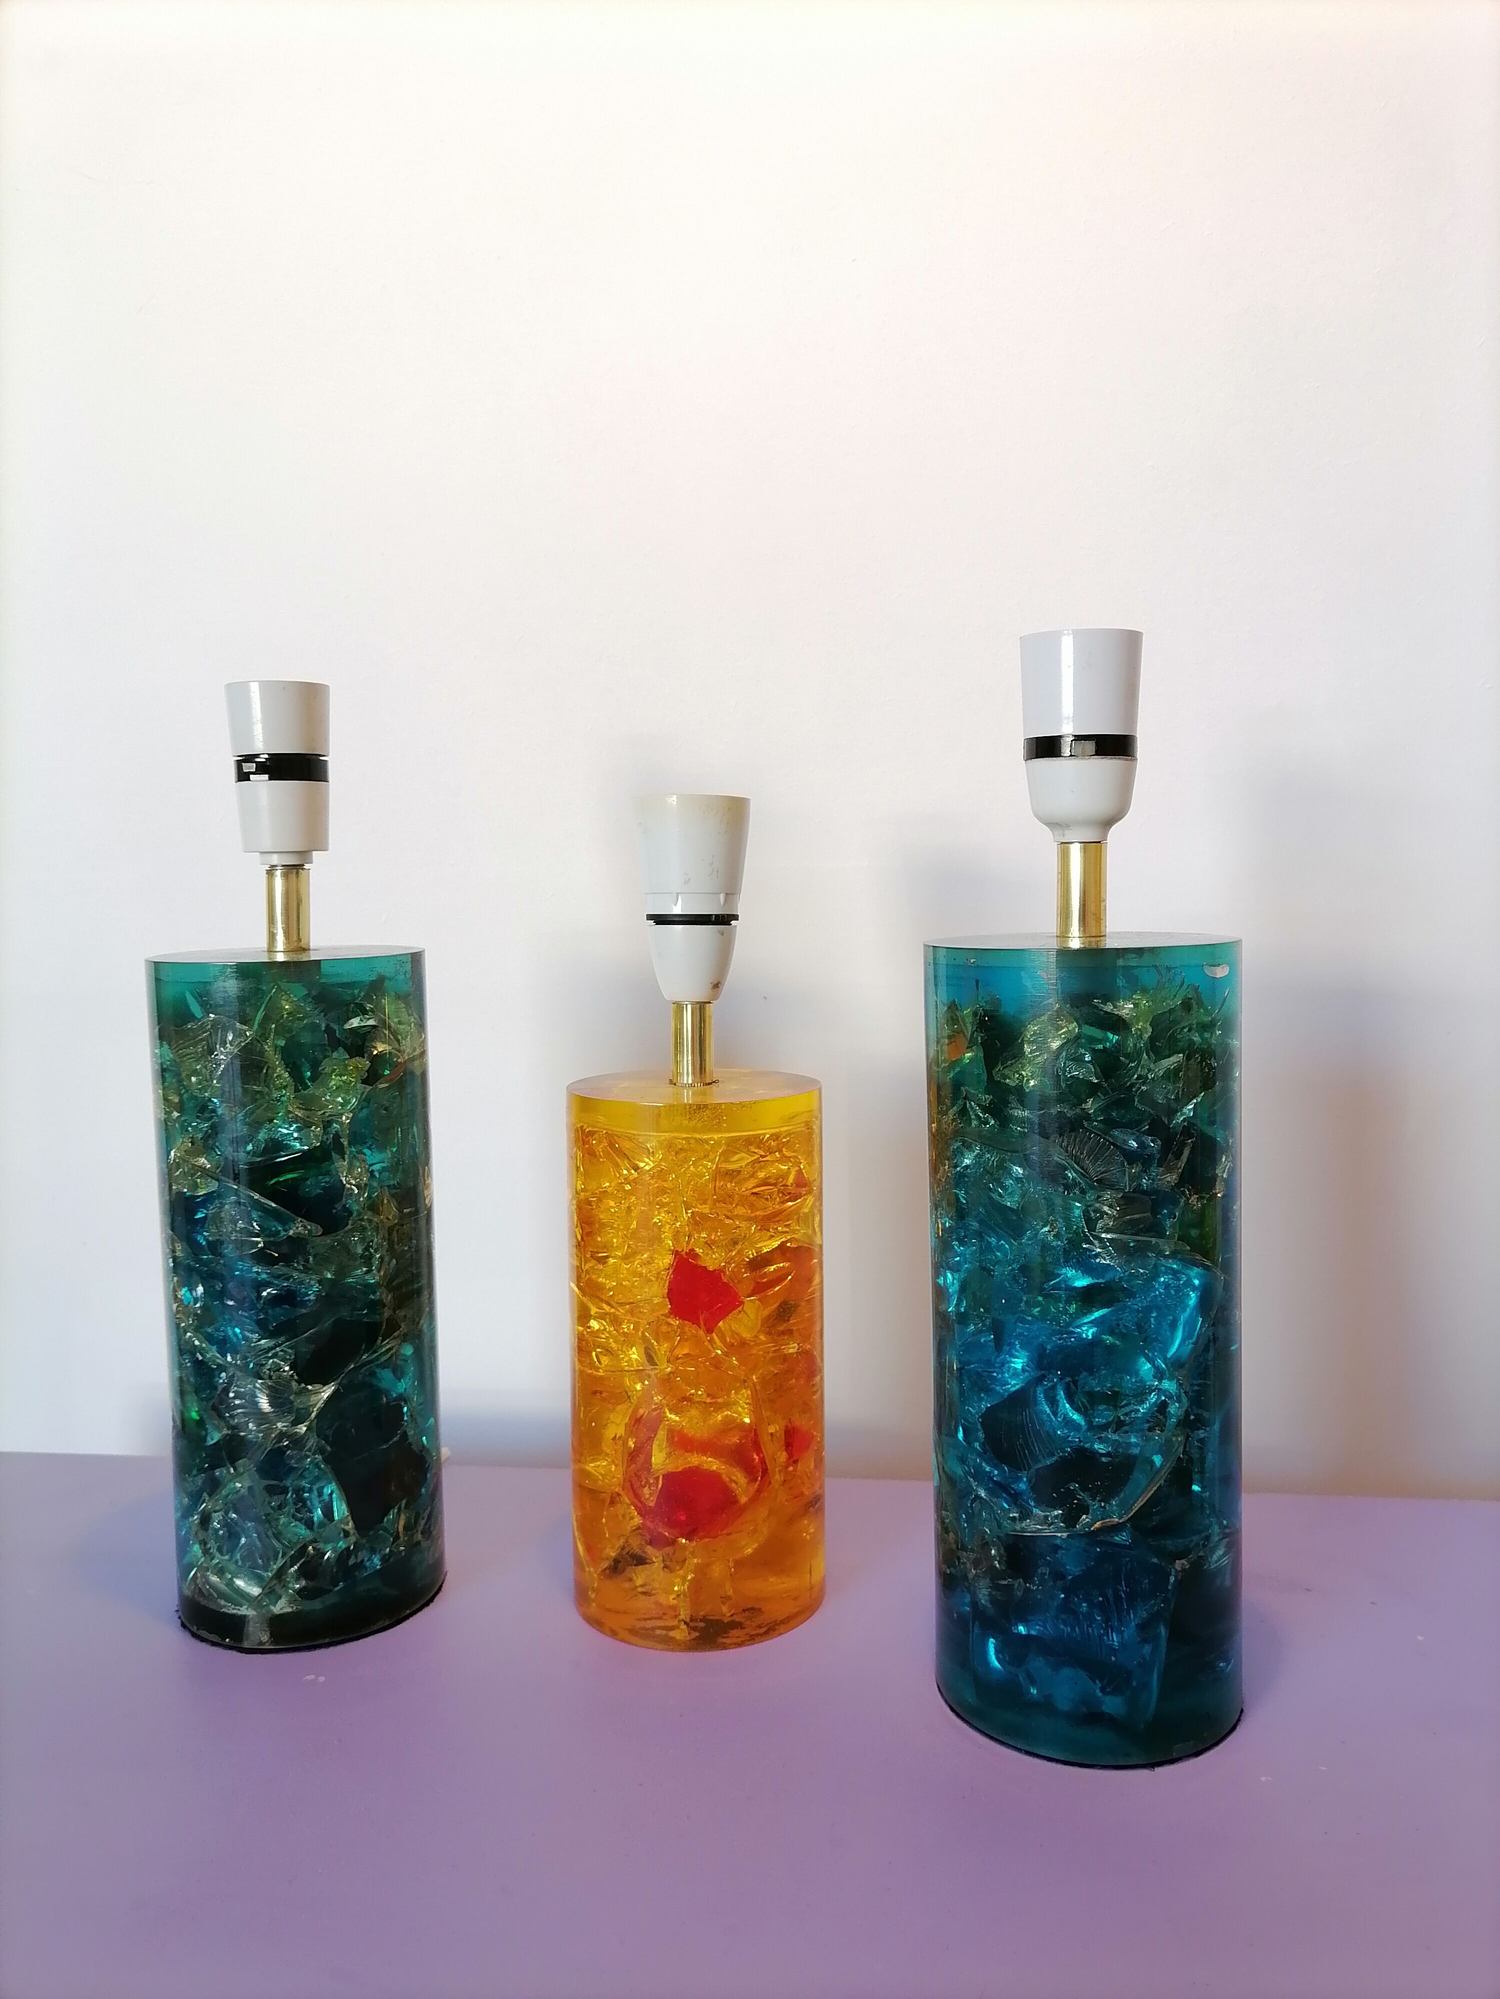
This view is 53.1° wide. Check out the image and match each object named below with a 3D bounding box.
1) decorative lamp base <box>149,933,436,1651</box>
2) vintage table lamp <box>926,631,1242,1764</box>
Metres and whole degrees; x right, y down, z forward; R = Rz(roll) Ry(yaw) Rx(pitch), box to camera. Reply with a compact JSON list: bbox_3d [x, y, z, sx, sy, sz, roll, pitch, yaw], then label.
[{"bbox_3d":[-0.173,0.107,0.581,0.102,0.250,0.102,-2,5,-17],"label":"decorative lamp base"},{"bbox_3d":[0.113,0.059,0.499,0.102,0.351,0.102,0,5,13],"label":"vintage table lamp"}]

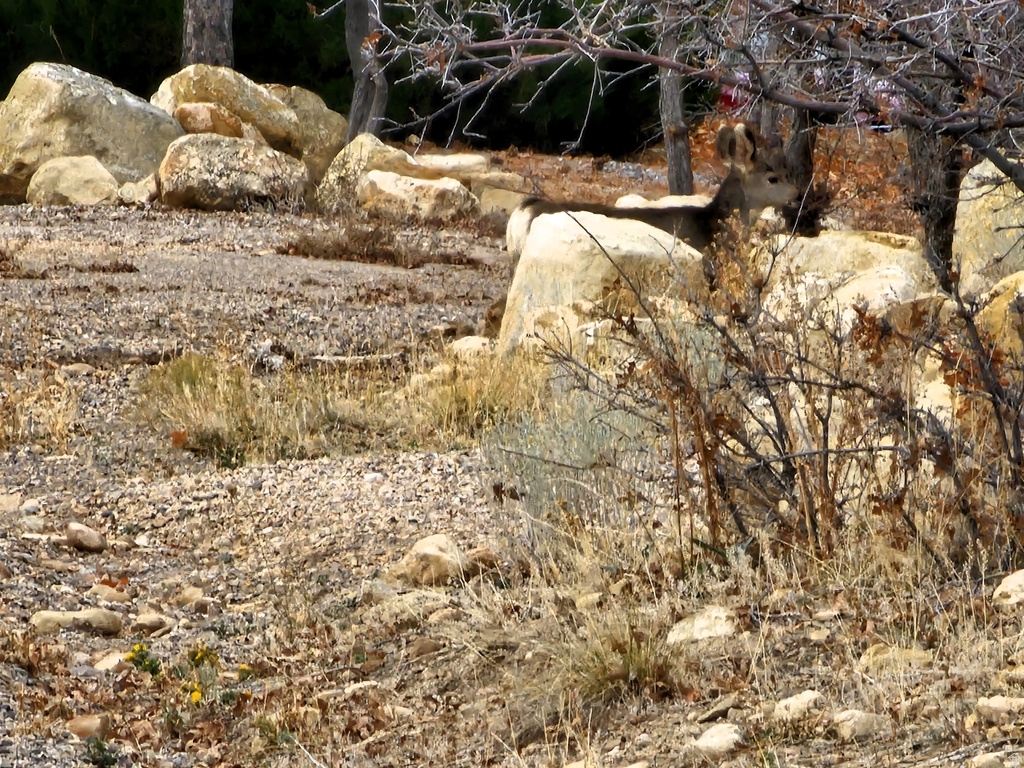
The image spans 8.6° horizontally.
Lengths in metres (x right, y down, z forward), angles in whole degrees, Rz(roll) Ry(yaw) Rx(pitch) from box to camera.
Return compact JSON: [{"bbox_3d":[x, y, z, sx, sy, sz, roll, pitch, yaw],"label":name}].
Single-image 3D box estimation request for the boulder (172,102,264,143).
[{"bbox_3d":[-1.650,-1.438,38.000,0.500,0.270,0.400,0,4,0],"label":"boulder"}]

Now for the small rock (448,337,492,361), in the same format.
[{"bbox_3d":[-0.167,-0.139,27.400,0.178,0.100,0.140,0,4,0],"label":"small rock"}]

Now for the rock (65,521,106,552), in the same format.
[{"bbox_3d":[-1.257,0.454,20.100,0.115,0.080,0.090,0,4,0],"label":"rock"}]

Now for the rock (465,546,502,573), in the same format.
[{"bbox_3d":[-0.091,0.539,21.000,0.112,0.083,0.095,0,4,0],"label":"rock"}]

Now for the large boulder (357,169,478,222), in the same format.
[{"bbox_3d":[-0.514,-1.020,37.000,0.660,0.300,0.450,0,4,0],"label":"large boulder"}]

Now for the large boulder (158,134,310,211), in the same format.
[{"bbox_3d":[-1.738,-1.324,42.600,0.940,0.450,0.680,0,4,0],"label":"large boulder"}]

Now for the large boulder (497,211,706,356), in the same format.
[{"bbox_3d":[0.374,-0.407,28.400,0.870,0.600,0.700,0,4,0],"label":"large boulder"}]

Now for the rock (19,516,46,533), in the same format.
[{"bbox_3d":[-1.515,0.444,21.500,0.088,0.052,0.070,0,4,0],"label":"rock"}]

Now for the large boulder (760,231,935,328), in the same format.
[{"bbox_3d":[1.410,-0.427,28.600,0.730,0.450,0.550,0,4,0],"label":"large boulder"}]

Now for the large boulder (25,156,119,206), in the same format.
[{"bbox_3d":[-2.752,-1.274,42.600,0.560,0.320,0.450,0,4,0],"label":"large boulder"}]

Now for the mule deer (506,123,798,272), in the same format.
[{"bbox_3d":[0.589,-0.580,28.500,1.200,1.020,0.320,-1,4,-12],"label":"mule deer"}]

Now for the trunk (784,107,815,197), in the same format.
[{"bbox_3d":[1.717,-1.378,40.500,0.190,0.580,0.190,0,4,0],"label":"trunk"}]

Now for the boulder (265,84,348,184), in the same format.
[{"bbox_3d":[-1.352,-1.587,43.800,0.600,0.640,0.600,0,4,0],"label":"boulder"}]

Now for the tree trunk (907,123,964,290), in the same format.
[{"bbox_3d":[1.822,-0.766,29.200,0.220,0.800,0.220,-5,4,0],"label":"tree trunk"}]

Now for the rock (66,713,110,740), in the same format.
[{"bbox_3d":[-0.971,0.785,15.600,0.097,0.059,0.075,0,4,0],"label":"rock"}]

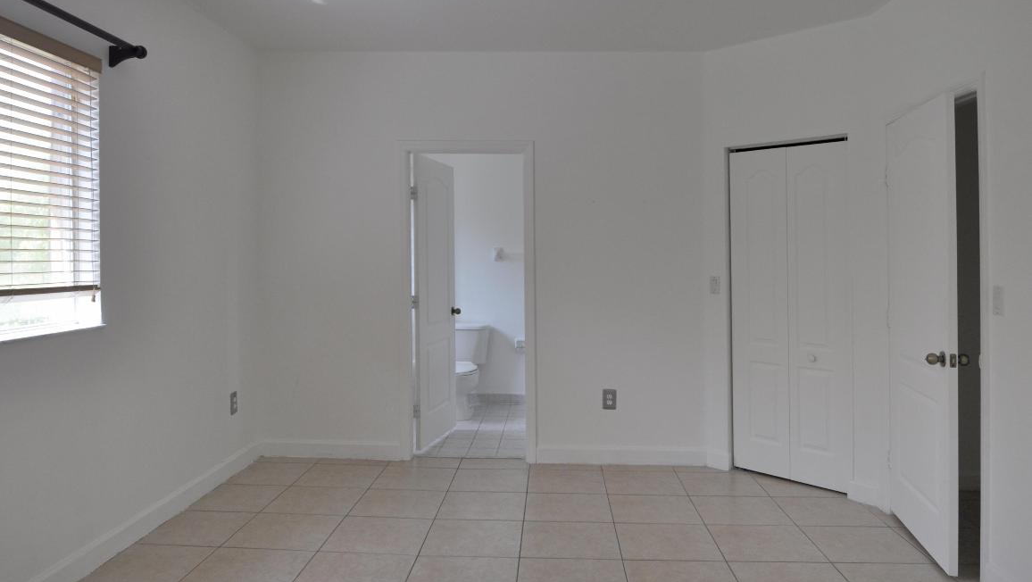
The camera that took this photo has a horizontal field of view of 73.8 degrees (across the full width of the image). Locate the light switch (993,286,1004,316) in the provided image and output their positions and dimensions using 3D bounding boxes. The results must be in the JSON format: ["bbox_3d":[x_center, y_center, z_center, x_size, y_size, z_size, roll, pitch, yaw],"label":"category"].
[{"bbox_3d":[1.920,0.040,2.742,0.012,0.119,0.075,0,1,3],"label":"light switch"}]

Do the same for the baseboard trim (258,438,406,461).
[{"bbox_3d":[-1.278,1.081,4.684,0.975,0.130,0.020,0,1,3],"label":"baseboard trim"}]

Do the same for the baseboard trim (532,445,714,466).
[{"bbox_3d":[0.701,1.091,4.565,1.125,0.130,0.020,0,1,3],"label":"baseboard trim"}]

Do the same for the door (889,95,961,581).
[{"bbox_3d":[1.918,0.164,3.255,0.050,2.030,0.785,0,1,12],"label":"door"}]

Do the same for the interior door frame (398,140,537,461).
[{"bbox_3d":[-0.323,0.076,4.665,0.925,2.155,0.140,0,1,3],"label":"interior door frame"}]

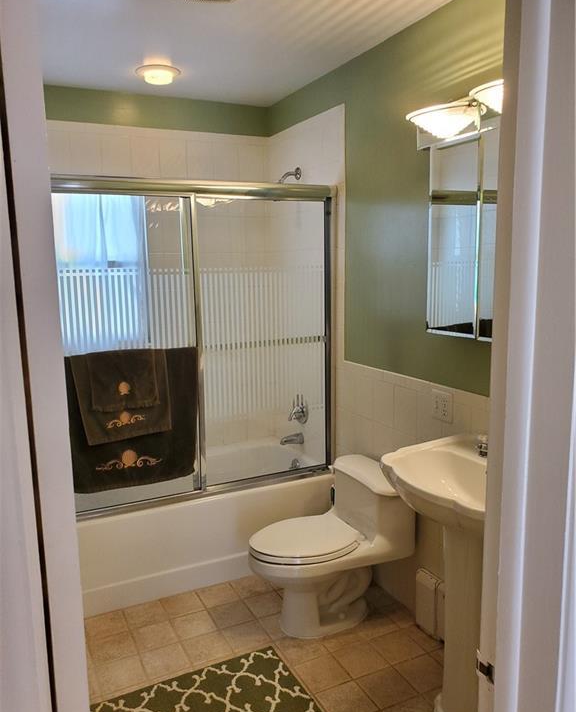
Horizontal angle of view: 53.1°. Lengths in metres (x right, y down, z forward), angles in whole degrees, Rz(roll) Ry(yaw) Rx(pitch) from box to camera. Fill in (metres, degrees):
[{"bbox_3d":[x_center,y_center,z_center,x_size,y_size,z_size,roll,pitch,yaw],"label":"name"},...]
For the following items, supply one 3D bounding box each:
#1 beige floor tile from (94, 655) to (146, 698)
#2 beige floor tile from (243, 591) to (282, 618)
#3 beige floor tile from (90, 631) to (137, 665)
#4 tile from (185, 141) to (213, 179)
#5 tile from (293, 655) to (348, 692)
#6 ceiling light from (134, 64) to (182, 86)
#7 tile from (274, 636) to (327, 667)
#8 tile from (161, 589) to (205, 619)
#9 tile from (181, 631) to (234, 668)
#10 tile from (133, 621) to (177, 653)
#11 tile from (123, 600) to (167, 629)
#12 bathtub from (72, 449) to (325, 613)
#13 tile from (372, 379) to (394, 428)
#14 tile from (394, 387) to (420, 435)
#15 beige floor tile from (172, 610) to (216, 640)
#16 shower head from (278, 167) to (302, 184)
[{"bbox_3d":[-0.619,1.186,2.136,0.165,0.010,0.165,-5,10,-26],"label":"beige floor tile"},{"bbox_3d":[-0.093,1.119,2.596,0.166,0.010,0.166,-5,10,-26],"label":"beige floor tile"},{"bbox_3d":[-0.710,1.194,2.340,0.166,0.010,0.166,-6,10,-26],"label":"beige floor tile"},{"bbox_3d":[-0.501,-1.100,3.262,0.151,0.198,0.010,-6,10,-26],"label":"tile"},{"bbox_3d":[0.131,1.204,2.182,0.166,0.010,0.166,-6,10,-26],"label":"tile"},{"bbox_3d":[-0.605,-1.304,2.701,0.207,0.045,0.207,-5,10,-26],"label":"ceiling light"},{"bbox_3d":[0.054,1.153,2.277,0.165,0.010,0.165,-5,10,-26],"label":"tile"},{"bbox_3d":[-0.467,1.115,2.577,0.165,0.010,0.165,-5,10,-26],"label":"tile"},{"bbox_3d":[-0.319,1.159,2.280,0.165,0.010,0.165,-5,10,-26],"label":"tile"},{"bbox_3d":[-0.556,1.179,2.414,0.166,0.010,0.166,-6,10,-26],"label":"tile"},{"bbox_3d":[-0.621,1.139,2.527,0.166,0.010,0.166,-5,10,-26],"label":"tile"},{"bbox_3d":[-0.583,0.840,3.064,1.524,0.451,0.765,-6,10,-26],"label":"bathtub"},{"bbox_3d":[0.434,0.215,2.606,0.010,0.198,0.155,-6,10,-26],"label":"tile"},{"bbox_3d":[0.506,0.232,2.461,0.010,0.198,0.155,-6,10,-26],"label":"tile"},{"bbox_3d":[-0.393,1.137,2.429,0.165,0.010,0.165,-5,10,-26],"label":"beige floor tile"},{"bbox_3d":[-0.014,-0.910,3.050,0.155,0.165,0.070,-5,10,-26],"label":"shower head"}]

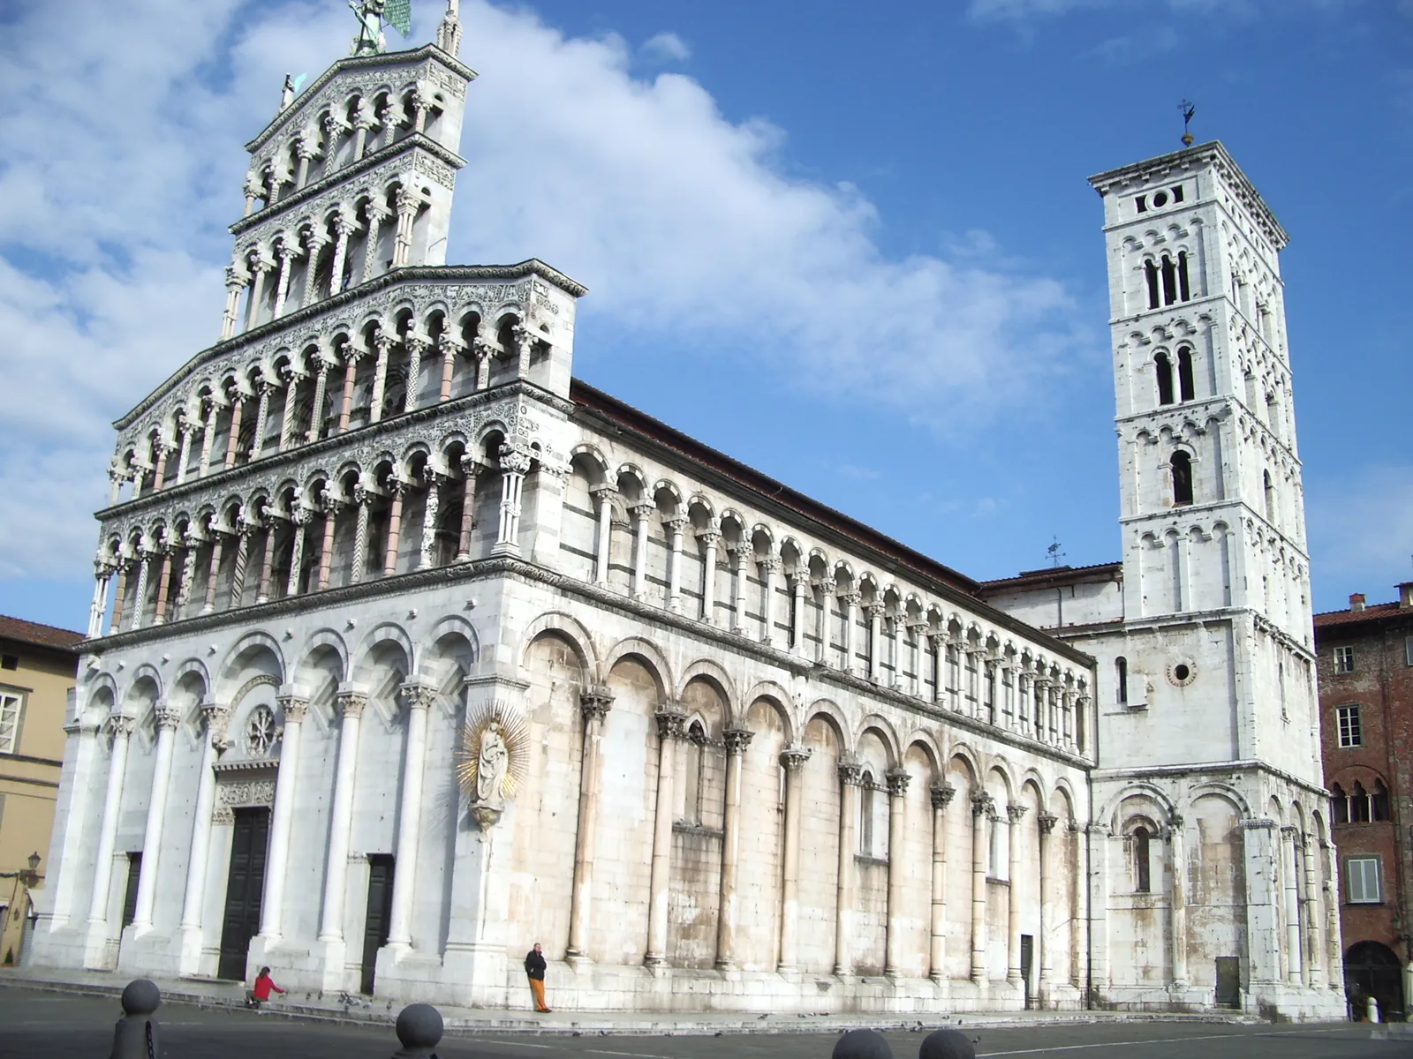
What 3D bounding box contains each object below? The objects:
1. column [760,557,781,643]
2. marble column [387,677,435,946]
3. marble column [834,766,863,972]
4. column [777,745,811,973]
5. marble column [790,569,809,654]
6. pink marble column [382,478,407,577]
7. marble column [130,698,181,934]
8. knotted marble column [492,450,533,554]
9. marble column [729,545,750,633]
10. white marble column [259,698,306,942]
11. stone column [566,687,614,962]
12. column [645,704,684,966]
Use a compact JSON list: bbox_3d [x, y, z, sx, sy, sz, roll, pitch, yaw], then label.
[{"bbox_3d":[2.195,2.413,48.742,0.530,3.150,0.530,3,-18,1],"label":"column"},{"bbox_3d":[-8.011,7.718,38.087,0.700,7.103,0.680,-11,-22,36],"label":"marble column"},{"bbox_3d":[4.751,11.290,47.922,0.620,7.100,0.650,-11,-22,37],"label":"marble column"},{"bbox_3d":[2.815,10.985,47.467,0.700,7.470,0.760,-11,-22,37],"label":"column"},{"bbox_3d":[3.134,2.756,47.952,0.400,2.800,0.400,-11,-22,37],"label":"marble column"},{"bbox_3d":[-9.325,-0.067,42.730,0.520,3.180,0.520,-11,-22,37],"label":"pink marble column"},{"bbox_3d":[-18.126,9.536,47.106,0.700,7.430,0.700,-11,-22,37],"label":"marble column"},{"bbox_3d":[-5.322,-0.780,38.977,0.720,2.818,0.720,-11,-22,36],"label":"knotted marble column"},{"bbox_3d":[1.076,1.958,46.899,0.520,2.814,0.520,2,-18,1],"label":"marble column"},{"bbox_3d":[-12.693,8.687,42.668,0.740,7.200,0.740,-11,-22,37],"label":"white marble column"},{"bbox_3d":[-3.251,8.174,39.360,0.720,7.583,0.770,-11,-22,36],"label":"stone column"},{"bbox_3d":[-1.308,9.583,44.943,0.660,7.950,0.680,-11,-22,36],"label":"column"}]

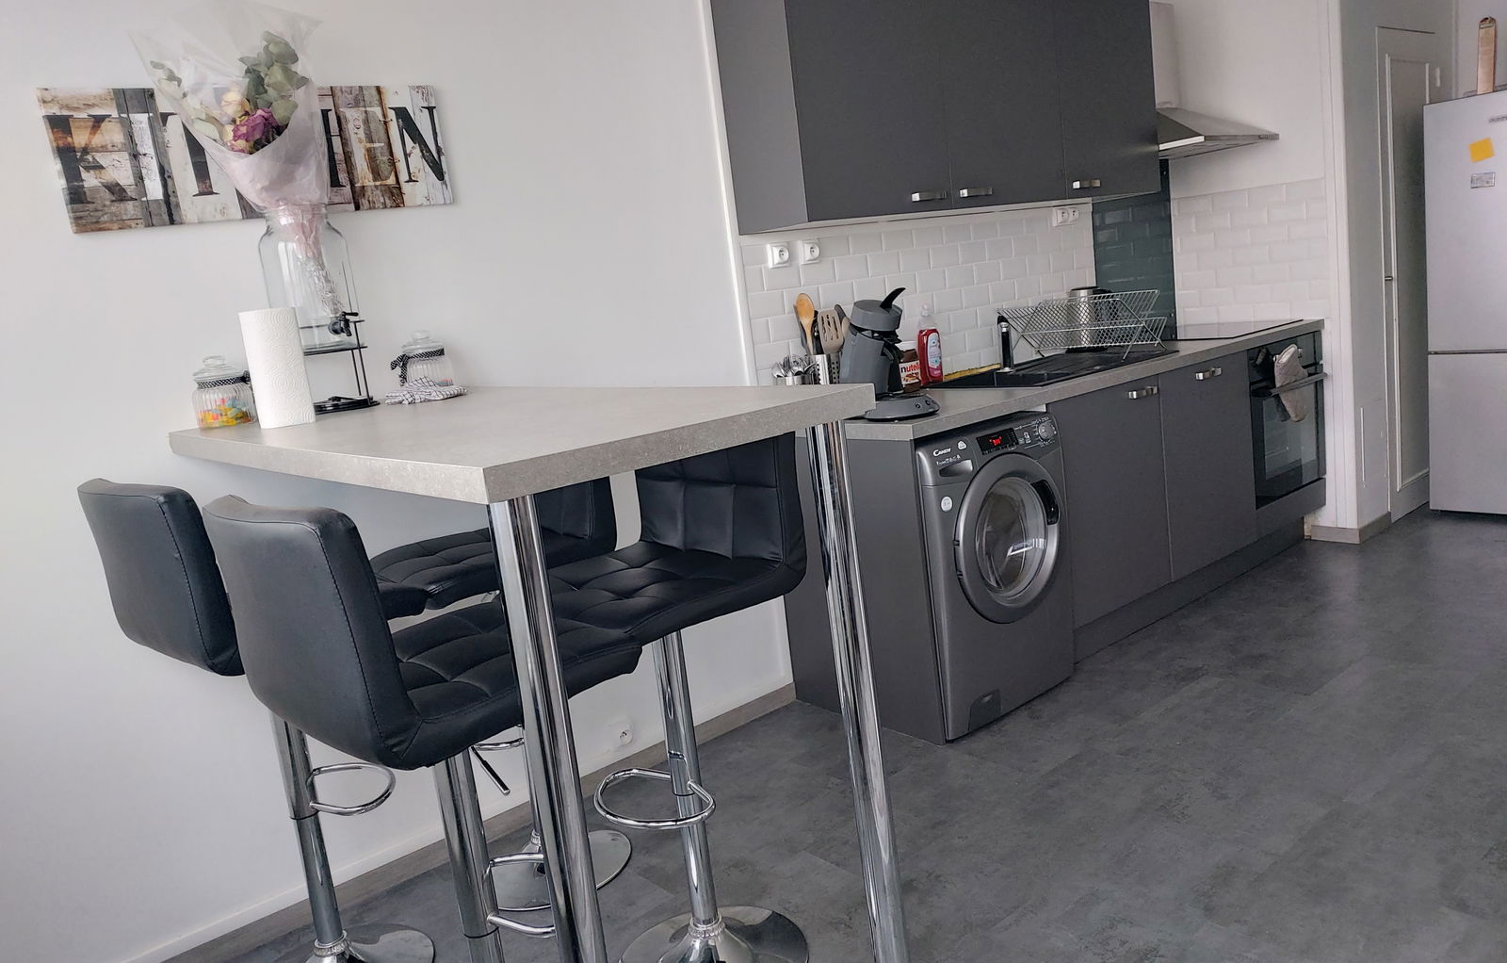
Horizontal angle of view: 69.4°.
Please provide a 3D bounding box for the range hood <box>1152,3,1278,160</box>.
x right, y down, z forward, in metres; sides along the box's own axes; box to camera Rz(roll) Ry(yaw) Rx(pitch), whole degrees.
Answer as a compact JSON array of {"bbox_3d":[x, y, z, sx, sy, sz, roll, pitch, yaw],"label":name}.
[{"bbox_3d":[1.642,-1.557,4.191,0.590,0.560,0.470,-15,13,-38],"label":"range hood"}]

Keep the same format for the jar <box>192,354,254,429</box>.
[{"bbox_3d":[-1.110,-0.187,2.263,0.120,0.146,0.120,-15,13,-38],"label":"jar"}]

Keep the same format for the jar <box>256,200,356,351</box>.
[{"bbox_3d":[-0.922,-0.428,2.272,0.180,0.295,0.205,-15,13,-38],"label":"jar"}]

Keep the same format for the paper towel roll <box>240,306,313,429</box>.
[{"bbox_3d":[-0.917,-0.222,2.097,0.104,0.222,0.104,-15,13,-38],"label":"paper towel roll"}]

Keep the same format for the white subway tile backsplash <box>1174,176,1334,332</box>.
[{"bbox_3d":[2.041,-0.925,4.500,0.018,0.552,0.635,-15,13,-38],"label":"white subway tile backsplash"}]

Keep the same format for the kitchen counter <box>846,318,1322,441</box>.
[{"bbox_3d":[1.143,-0.389,3.814,2.418,0.040,0.619,-15,13,-38],"label":"kitchen counter"}]

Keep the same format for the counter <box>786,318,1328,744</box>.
[{"bbox_3d":[1.194,0.026,3.850,2.420,0.892,0.610,-15,13,-38],"label":"counter"}]

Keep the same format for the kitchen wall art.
[{"bbox_3d":[-1.031,-0.699,2.322,0.795,0.270,0.020,-17,14,-38],"label":"kitchen wall art"}]

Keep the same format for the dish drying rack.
[{"bbox_3d":[1.203,-0.551,3.940,0.286,0.219,0.473,-15,13,-38],"label":"dish drying rack"}]

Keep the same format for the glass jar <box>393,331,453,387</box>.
[{"bbox_3d":[-0.732,-0.272,2.463,0.115,0.145,0.115,-7,10,1],"label":"glass jar"}]

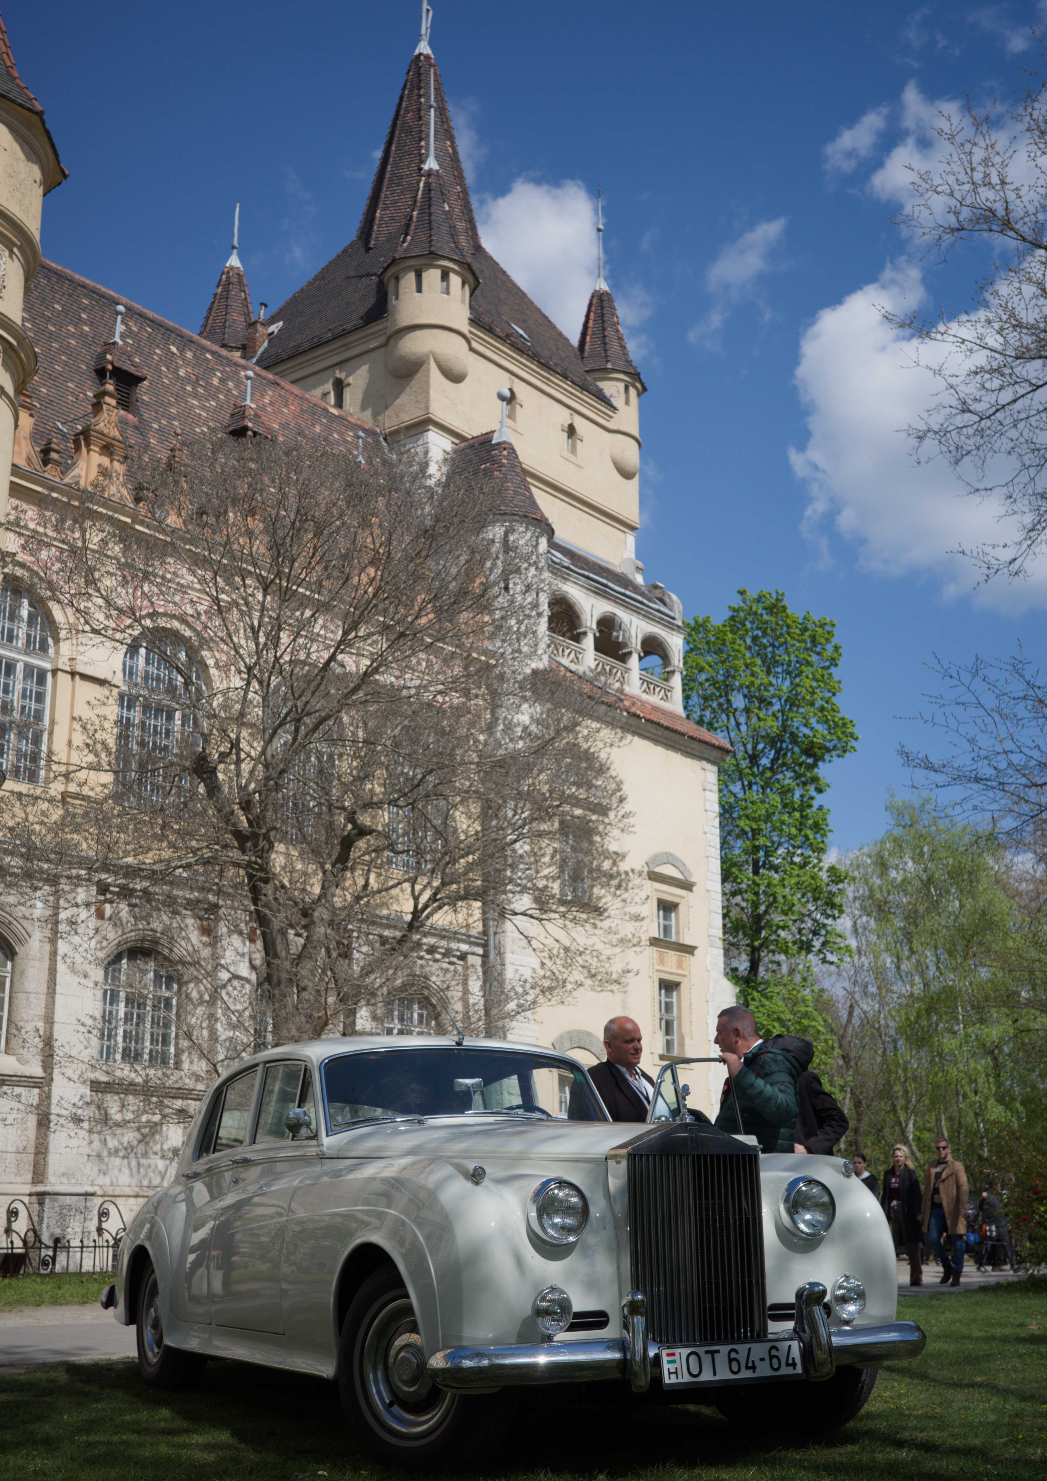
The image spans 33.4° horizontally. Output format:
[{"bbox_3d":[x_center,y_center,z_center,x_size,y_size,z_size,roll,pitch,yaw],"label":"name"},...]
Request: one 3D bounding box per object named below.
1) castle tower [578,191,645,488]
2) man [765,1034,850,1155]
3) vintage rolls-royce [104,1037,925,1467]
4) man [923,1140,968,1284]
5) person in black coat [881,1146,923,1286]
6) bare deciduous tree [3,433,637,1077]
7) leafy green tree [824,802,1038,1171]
[{"bbox_3d":[2.854,-14.725,63.330,3.105,12.058,3.105,0,-16,0],"label":"castle tower"},{"bbox_3d":[1.368,2.265,8.603,0.450,1.750,0.550,15,-22,-43],"label":"man"},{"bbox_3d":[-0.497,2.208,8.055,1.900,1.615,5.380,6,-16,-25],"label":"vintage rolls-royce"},{"bbox_3d":[5.273,5.882,21.822,0.580,1.790,0.460,-7,-17,23],"label":"man"},{"bbox_3d":[4.732,5.935,21.807,0.530,1.720,0.420,-7,-17,23],"label":"person in black coat"},{"bbox_3d":[-2.986,1.314,25.589,9.000,12.500,8.600,0,-16,0],"label":"bare deciduous tree"},{"bbox_3d":[10.743,7.183,45.499,5.800,11.816,5.800,0,-16,0],"label":"leafy green tree"}]

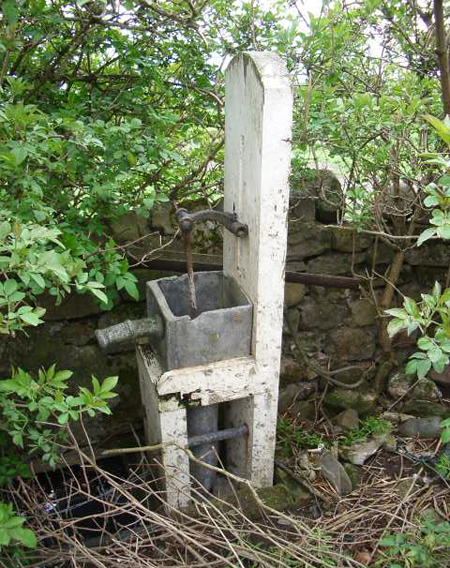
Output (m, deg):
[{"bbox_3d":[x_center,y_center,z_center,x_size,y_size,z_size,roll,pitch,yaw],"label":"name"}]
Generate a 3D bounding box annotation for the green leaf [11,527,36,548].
[{"bbox_3d":[-0.580,0.734,1.750,0.083,0.012,0.054,30,51,10],"label":"green leaf"}]

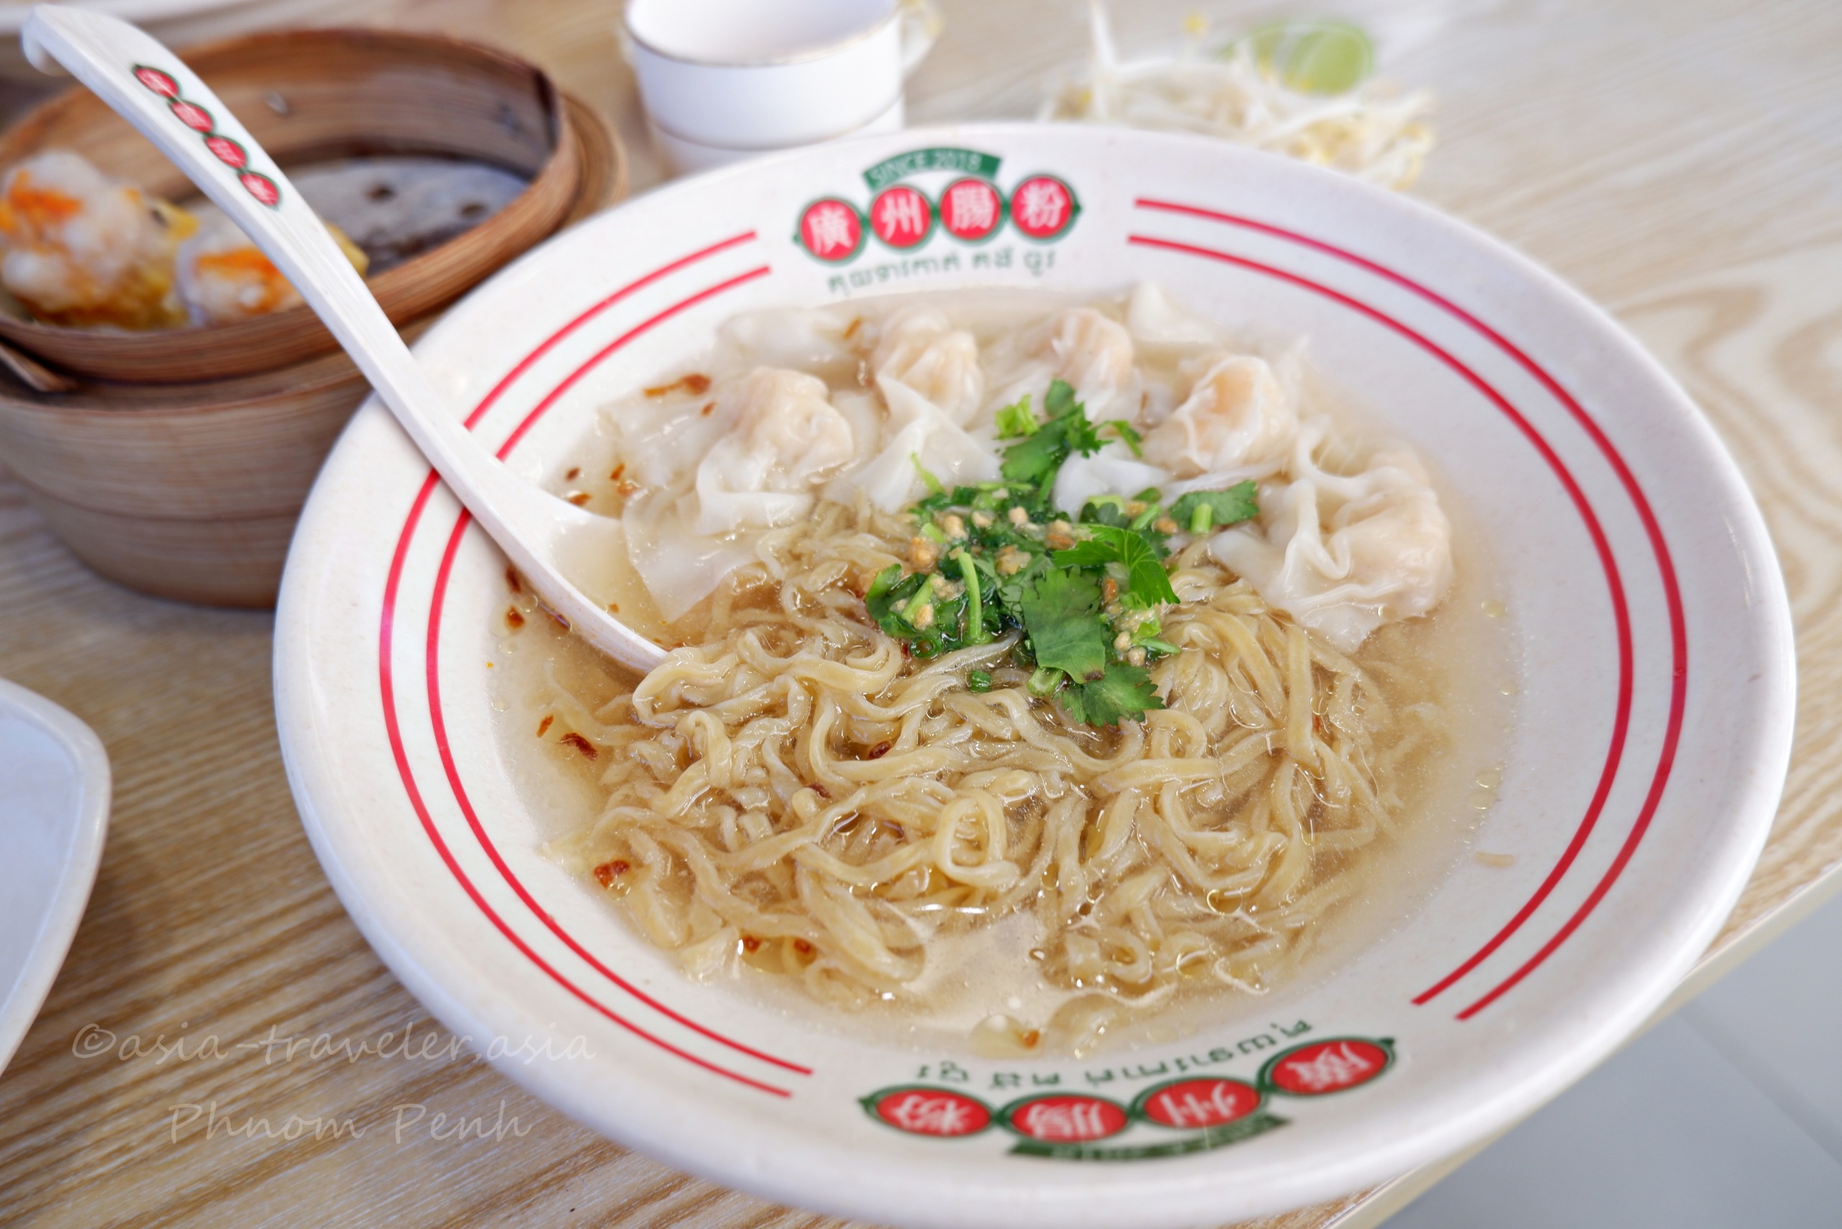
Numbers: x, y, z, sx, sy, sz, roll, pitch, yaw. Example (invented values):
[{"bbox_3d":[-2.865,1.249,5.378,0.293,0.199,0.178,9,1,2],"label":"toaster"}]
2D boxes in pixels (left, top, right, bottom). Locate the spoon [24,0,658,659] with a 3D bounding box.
[{"bbox_3d":[-0.090,-0.042,0.213,0.168,0.040,0.043,39,35,-3],"label":"spoon"}]

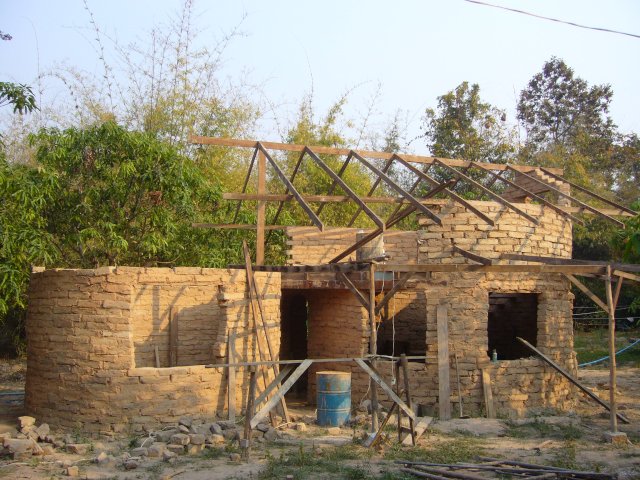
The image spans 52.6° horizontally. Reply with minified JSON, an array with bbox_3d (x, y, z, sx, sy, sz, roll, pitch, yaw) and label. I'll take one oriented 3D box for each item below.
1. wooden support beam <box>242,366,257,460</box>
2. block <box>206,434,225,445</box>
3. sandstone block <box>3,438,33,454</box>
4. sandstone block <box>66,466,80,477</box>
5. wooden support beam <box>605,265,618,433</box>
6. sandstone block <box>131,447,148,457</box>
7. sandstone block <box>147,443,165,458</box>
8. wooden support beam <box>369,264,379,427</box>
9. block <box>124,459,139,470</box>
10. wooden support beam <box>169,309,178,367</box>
[{"bbox_3d":[-0.899,2.232,8.285,0.075,1.157,0.075,4,-7,0],"label":"wooden support beam"},{"bbox_3d":[-1.503,2.883,9.350,0.230,0.135,0.200,1,-7,-8],"label":"block"},{"bbox_3d":[-4.007,2.744,8.600,0.360,0.190,0.220,2,-7,-14],"label":"sandstone block"},{"bbox_3d":[-2.860,2.685,7.500,0.125,0.105,0.130,4,-8,-28],"label":"sandstone block"},{"bbox_3d":[4.415,1.628,9.808,0.090,2.491,0.090,1,-7,0],"label":"wooden support beam"},{"bbox_3d":[-2.426,2.861,8.777,0.225,0.110,0.160,1,-6,-6],"label":"sandstone block"},{"bbox_3d":[-2.184,2.833,8.682,0.215,0.150,0.180,1,-6,-6],"label":"sandstone block"},{"bbox_3d":[0.868,1.726,10.470,0.090,2.699,0.090,0,-7,0],"label":"wooden support beam"},{"bbox_3d":[-2.329,2.790,8.060,0.165,0.110,0.140,1,-6,-6],"label":"block"},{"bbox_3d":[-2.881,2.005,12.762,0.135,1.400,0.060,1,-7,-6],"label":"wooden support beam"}]

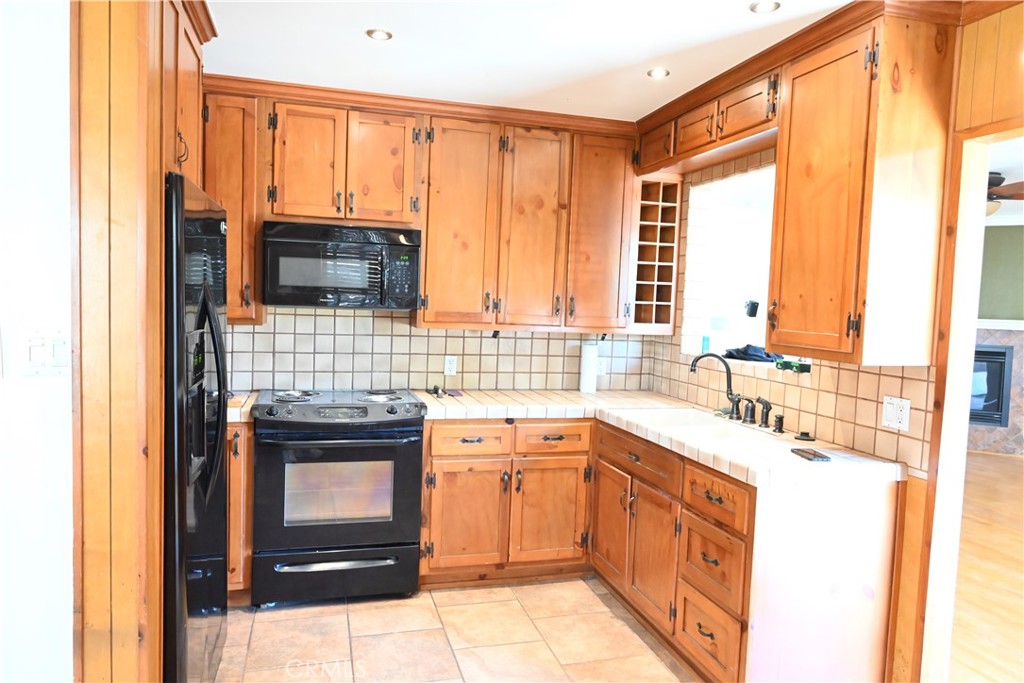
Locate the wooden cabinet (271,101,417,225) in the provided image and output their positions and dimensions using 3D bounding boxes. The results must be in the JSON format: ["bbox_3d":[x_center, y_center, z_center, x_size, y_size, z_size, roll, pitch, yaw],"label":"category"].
[{"bbox_3d":[-0.867,-0.891,3.519,0.715,0.535,0.310,1,4,-15],"label":"wooden cabinet"}]

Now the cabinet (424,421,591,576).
[{"bbox_3d":[-0.089,0.760,3.703,0.865,0.783,0.585,1,4,-15],"label":"cabinet"}]

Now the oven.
[{"bbox_3d":[-0.869,0.743,3.453,0.775,0.928,0.645,1,4,-15],"label":"oven"}]

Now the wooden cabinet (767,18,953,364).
[{"bbox_3d":[1.212,-0.487,2.451,0.292,1.103,0.504,1,4,-15],"label":"wooden cabinet"}]

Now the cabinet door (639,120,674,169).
[{"bbox_3d":[0.763,-1.029,3.581,0.022,0.186,0.345,1,4,-15],"label":"cabinet door"}]

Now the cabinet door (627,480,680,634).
[{"bbox_3d":[0.623,0.916,2.963,0.024,0.540,0.420,1,4,-16],"label":"cabinet door"}]

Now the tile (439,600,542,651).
[{"bbox_3d":[-0.106,1.267,3.051,0.389,0.012,0.397,1,4,-15],"label":"tile"}]

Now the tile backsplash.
[{"bbox_3d":[-0.327,0.056,4.020,2.533,0.462,0.011,1,4,-16],"label":"tile backsplash"}]

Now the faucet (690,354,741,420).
[{"bbox_3d":[0.971,0.210,3.220,0.260,0.305,0.062,2,3,-5],"label":"faucet"}]

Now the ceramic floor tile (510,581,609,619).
[{"bbox_3d":[0.225,1.269,3.372,0.393,0.010,0.396,1,4,-16],"label":"ceramic floor tile"}]

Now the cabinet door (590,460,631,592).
[{"bbox_3d":[0.496,0.887,3.380,0.020,0.542,0.405,1,4,-16],"label":"cabinet door"}]

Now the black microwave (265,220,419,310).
[{"bbox_3d":[-0.897,-0.388,3.623,0.764,0.405,0.391,1,4,-16],"label":"black microwave"}]

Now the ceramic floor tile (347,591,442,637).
[{"bbox_3d":[-0.549,1.253,3.154,0.402,0.010,0.402,1,4,-16],"label":"ceramic floor tile"}]

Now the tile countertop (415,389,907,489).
[{"bbox_3d":[0.411,0.390,3.209,1.544,0.054,2.003,1,4,-16],"label":"tile countertop"}]

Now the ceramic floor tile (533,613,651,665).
[{"bbox_3d":[0.334,1.296,2.986,0.393,0.010,0.405,1,4,-16],"label":"ceramic floor tile"}]

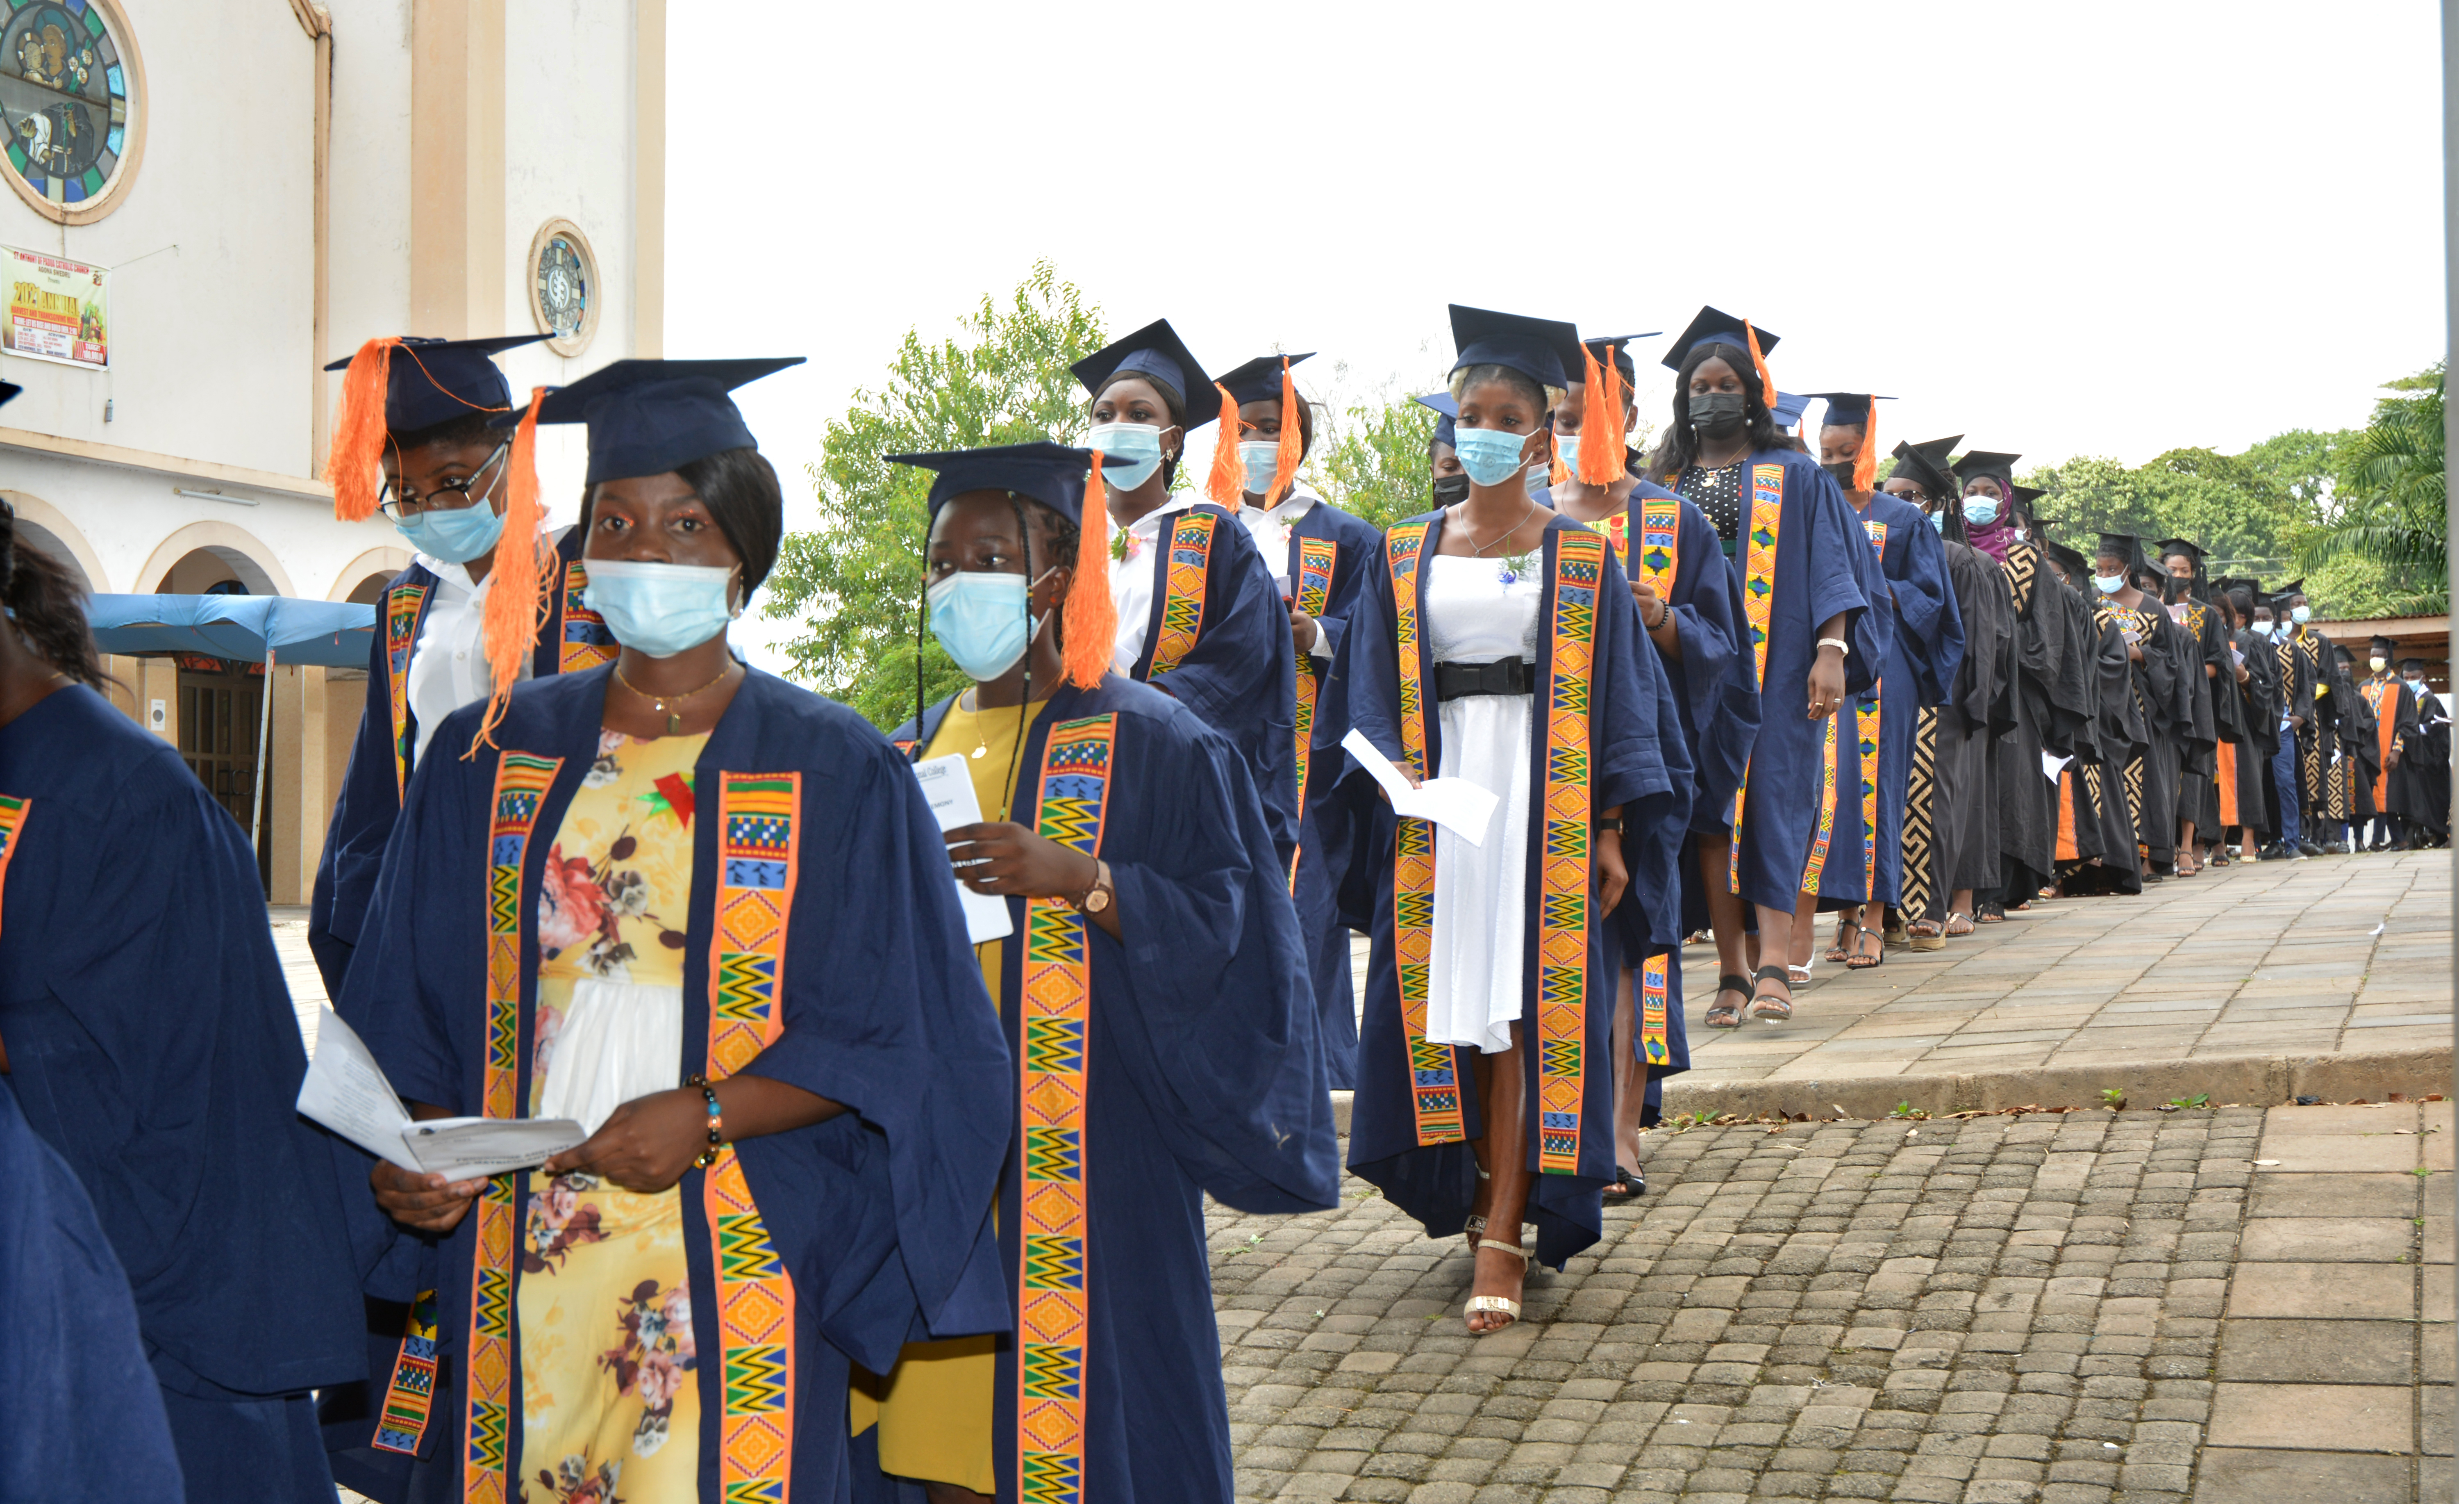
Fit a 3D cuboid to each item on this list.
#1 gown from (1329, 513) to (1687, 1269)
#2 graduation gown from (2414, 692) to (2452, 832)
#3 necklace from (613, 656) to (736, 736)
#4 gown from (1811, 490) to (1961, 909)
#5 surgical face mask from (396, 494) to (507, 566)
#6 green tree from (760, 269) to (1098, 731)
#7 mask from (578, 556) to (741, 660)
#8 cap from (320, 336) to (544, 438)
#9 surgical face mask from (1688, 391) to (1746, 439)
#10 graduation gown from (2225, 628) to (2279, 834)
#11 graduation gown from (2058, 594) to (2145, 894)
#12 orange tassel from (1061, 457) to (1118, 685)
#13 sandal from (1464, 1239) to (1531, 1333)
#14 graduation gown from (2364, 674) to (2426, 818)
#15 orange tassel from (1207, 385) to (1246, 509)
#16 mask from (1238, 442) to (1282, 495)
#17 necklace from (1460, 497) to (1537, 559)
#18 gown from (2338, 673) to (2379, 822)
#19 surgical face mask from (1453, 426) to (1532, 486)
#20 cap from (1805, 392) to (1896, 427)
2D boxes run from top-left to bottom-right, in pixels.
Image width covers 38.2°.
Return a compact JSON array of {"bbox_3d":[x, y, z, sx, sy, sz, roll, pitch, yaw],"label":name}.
[{"bbox_3d":[0.498,0.250,6.420,0.620,1.340,0.500,0,-1,15],"label":"gown"},{"bbox_3d":[10.741,0.069,32.000,0.600,1.330,0.480,-1,-1,36],"label":"graduation gown"},{"bbox_3d":[-0.546,-0.061,3.500,0.122,0.088,0.112,0,-1,9],"label":"necklace"},{"bbox_3d":[1.945,-0.163,10.750,0.550,1.260,0.400,0,-1,25],"label":"gown"},{"bbox_3d":[-0.919,-0.261,4.200,0.130,0.090,0.080,0,24,19],"label":"surgical face mask"},{"bbox_3d":[-2.081,-1.154,27.000,3.200,5.200,3.100,0,-1,11],"label":"green tree"},{"bbox_3d":[-0.556,-0.139,3.450,0.148,0.100,0.090,0,-1,2],"label":"mask"},{"bbox_3d":[-1.025,-0.470,4.640,0.228,0.112,0.228,-7,1,40],"label":"cap"},{"bbox_3d":[1.243,-0.857,9.050,0.150,0.125,0.080,1,5,9],"label":"surgical face mask"},{"bbox_3d":[6.055,-0.127,21.300,0.520,1.230,0.380,-1,-2,38],"label":"graduation gown"},{"bbox_3d":[3.817,-0.021,15.700,0.600,1.290,0.480,0,-1,23],"label":"graduation gown"},{"bbox_3d":[-0.162,-0.210,4.130,0.064,0.270,0.055,-1,-2,20],"label":"orange tassel"},{"bbox_3d":[0.455,0.900,5.980,0.090,0.115,0.230,1,7,11],"label":"sandal"},{"bbox_3d":[9.703,-0.024,29.600,0.580,1.230,0.420,-1,-1,33],"label":"graduation gown"},{"bbox_3d":[-0.007,-0.580,6.720,0.068,0.238,0.060,-1,-2,20],"label":"orange tassel"},{"bbox_3d":[0.075,-0.583,7.300,0.140,0.112,0.085,0,-1,21],"label":"mask"},{"bbox_3d":[0.470,-0.391,6.180,0.132,0.112,0.115,0,-2,15],"label":"necklace"},{"bbox_3d":[9.145,-0.031,28.800,0.520,1.180,0.420,-1,-1,41],"label":"gown"},{"bbox_3d":[0.469,-0.529,6.350,0.135,0.105,0.080,0,5,21],"label":"surgical face mask"},{"bbox_3d":[1.849,-1.010,10.600,0.228,0.110,0.228,4,6,35],"label":"cap"}]

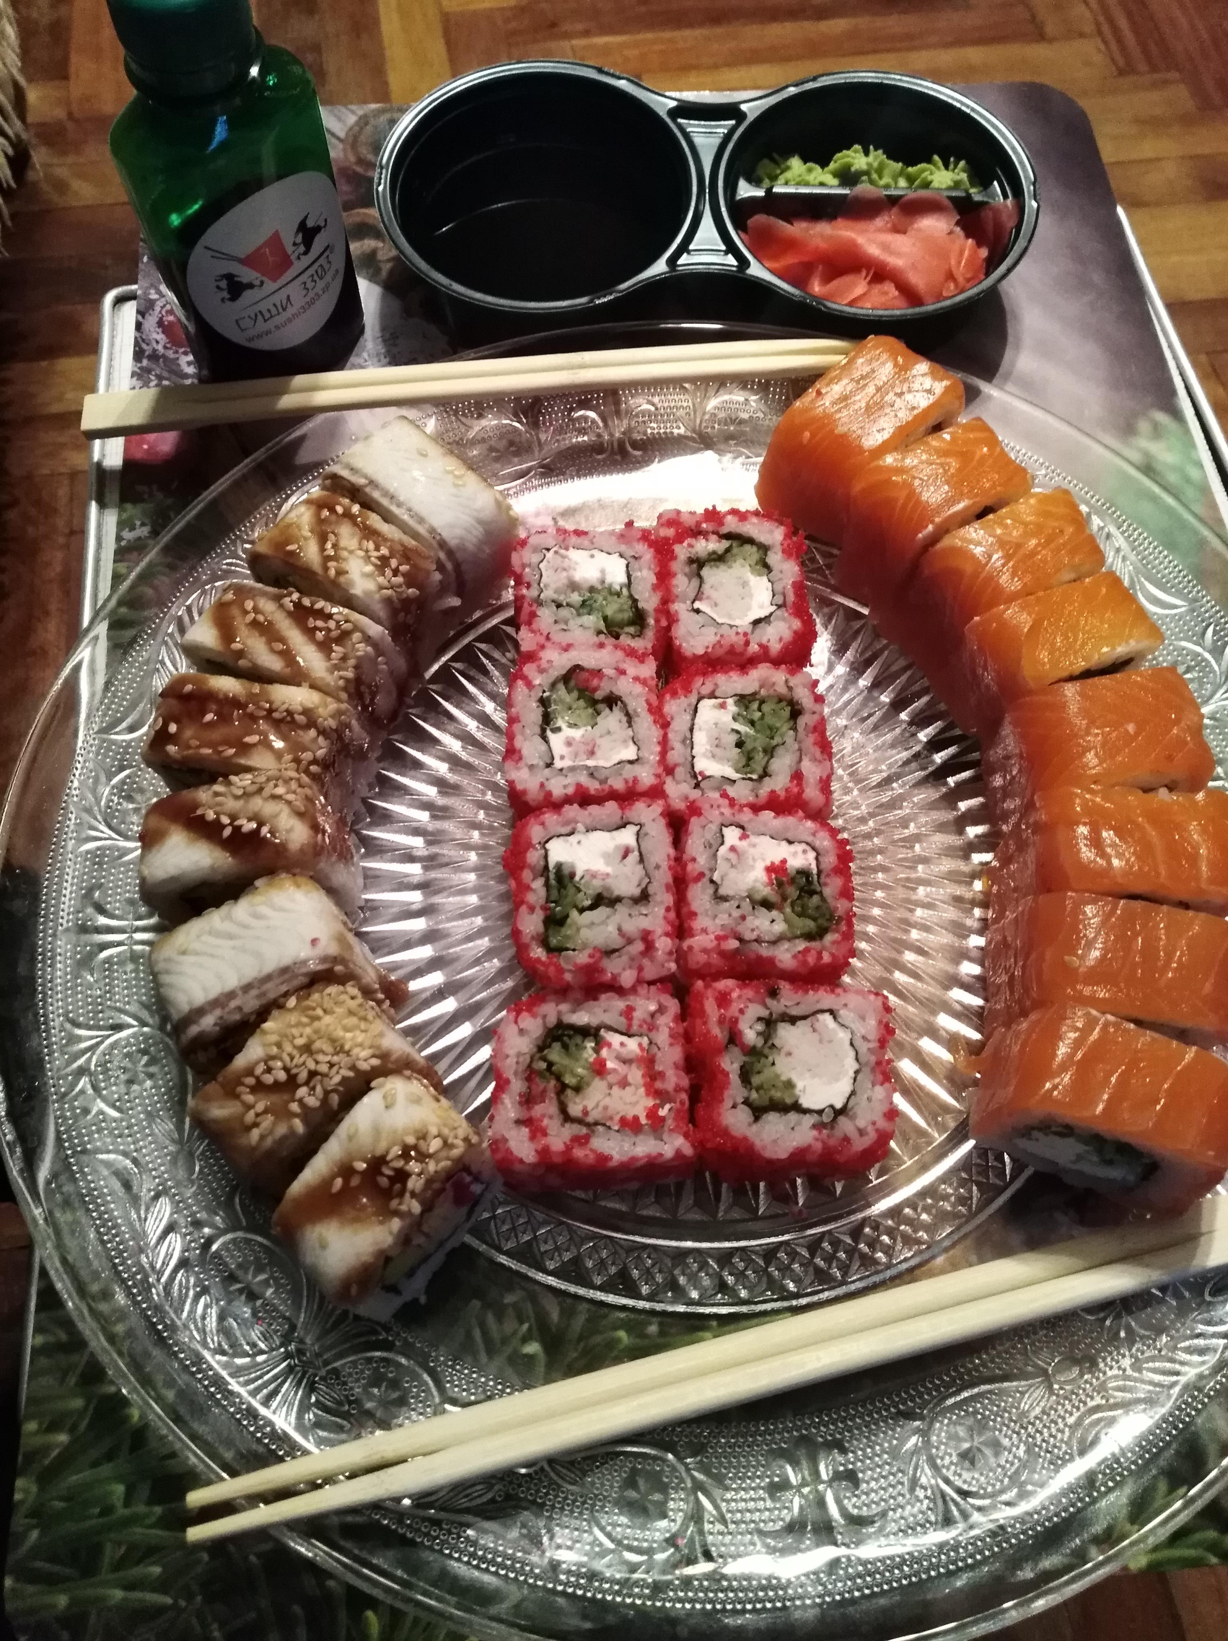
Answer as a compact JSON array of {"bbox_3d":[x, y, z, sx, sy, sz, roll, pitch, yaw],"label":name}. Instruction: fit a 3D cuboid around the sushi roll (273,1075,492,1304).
[{"bbox_3d":[-0.043,0.071,0.238,0.023,0.032,0.034,38,67,15],"label":"sushi roll"}]

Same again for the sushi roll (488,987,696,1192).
[{"bbox_3d":[-0.004,0.057,0.257,0.038,0.030,0.035,-1,64,0],"label":"sushi roll"}]

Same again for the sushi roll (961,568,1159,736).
[{"bbox_3d":[0.101,-0.036,0.288,0.035,0.034,0.022,-18,67,-4],"label":"sushi roll"}]

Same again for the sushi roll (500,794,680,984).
[{"bbox_3d":[-0.005,0.021,0.274,0.035,0.030,0.039,-1,64,0],"label":"sushi roll"}]

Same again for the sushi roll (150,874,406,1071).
[{"bbox_3d":[-0.071,0.034,0.265,0.041,0.030,0.025,-25,67,-11],"label":"sushi roll"}]

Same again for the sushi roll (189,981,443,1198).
[{"bbox_3d":[-0.060,0.058,0.253,0.041,0.030,0.025,-39,70,-17],"label":"sushi roll"}]

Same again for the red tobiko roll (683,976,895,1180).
[{"bbox_3d":[0.035,0.055,0.257,0.037,0.030,0.035,0,64,0],"label":"red tobiko roll"}]

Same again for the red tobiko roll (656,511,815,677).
[{"bbox_3d":[0.029,-0.052,0.309,0.035,0.030,0.040,-1,64,0],"label":"red tobiko roll"}]

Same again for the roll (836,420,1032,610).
[{"bbox_3d":[0.078,-0.074,0.303,0.034,0.034,0.024,-21,68,-5],"label":"roll"}]

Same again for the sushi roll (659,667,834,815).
[{"bbox_3d":[0.030,-0.012,0.290,0.035,0.030,0.036,-1,64,0],"label":"sushi roll"}]

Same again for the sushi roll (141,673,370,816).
[{"bbox_3d":[-0.079,-0.014,0.276,0.037,0.031,0.020,7,66,-2],"label":"sushi roll"}]

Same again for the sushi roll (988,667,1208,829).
[{"bbox_3d":[0.111,-0.013,0.287,0.043,0.030,0.028,-4,64,-2],"label":"sushi roll"}]

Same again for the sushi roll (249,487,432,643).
[{"bbox_3d":[-0.062,-0.055,0.294,0.034,0.031,0.023,31,69,8],"label":"sushi roll"}]

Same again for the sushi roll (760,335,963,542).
[{"bbox_3d":[0.062,-0.093,0.311,0.036,0.034,0.025,-40,72,-12],"label":"sushi roll"}]

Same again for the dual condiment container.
[{"bbox_3d":[0.025,-0.164,0.350,0.178,0.039,0.095,1,68,0],"label":"dual condiment container"}]

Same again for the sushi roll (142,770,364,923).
[{"bbox_3d":[-0.081,0.010,0.277,0.041,0.030,0.026,-8,64,-3],"label":"sushi roll"}]

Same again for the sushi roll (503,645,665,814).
[{"bbox_3d":[-0.007,-0.016,0.292,0.035,0.030,0.037,-1,64,0],"label":"sushi roll"}]

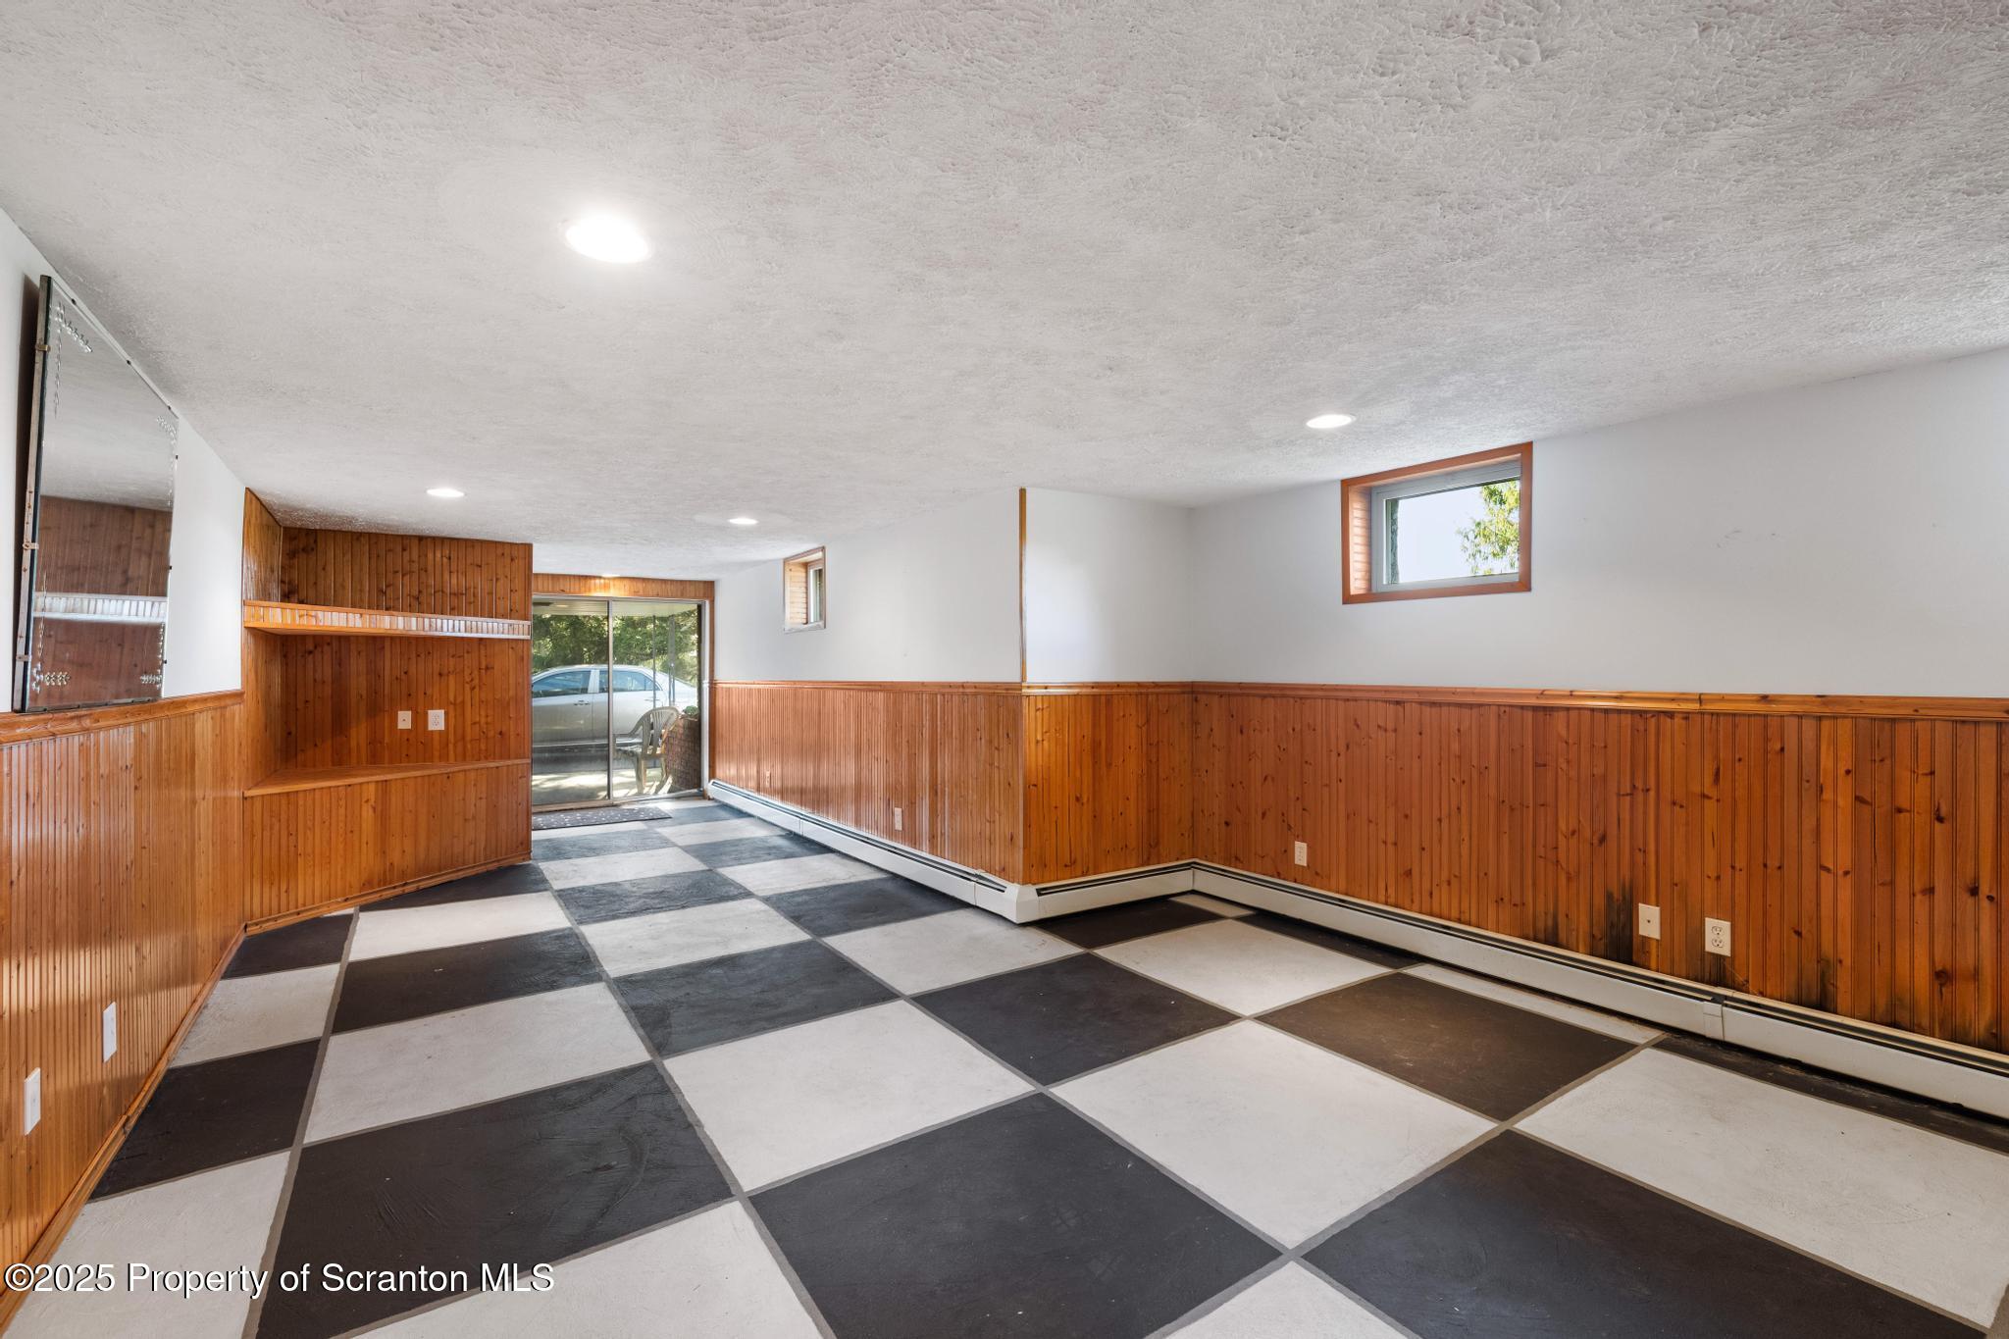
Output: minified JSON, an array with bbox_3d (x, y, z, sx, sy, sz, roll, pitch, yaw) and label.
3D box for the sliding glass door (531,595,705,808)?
[{"bbox_3d":[-3.822,0.302,8.148,1.790,2.020,0.110,1,-1,-35],"label":"sliding glass door"}]

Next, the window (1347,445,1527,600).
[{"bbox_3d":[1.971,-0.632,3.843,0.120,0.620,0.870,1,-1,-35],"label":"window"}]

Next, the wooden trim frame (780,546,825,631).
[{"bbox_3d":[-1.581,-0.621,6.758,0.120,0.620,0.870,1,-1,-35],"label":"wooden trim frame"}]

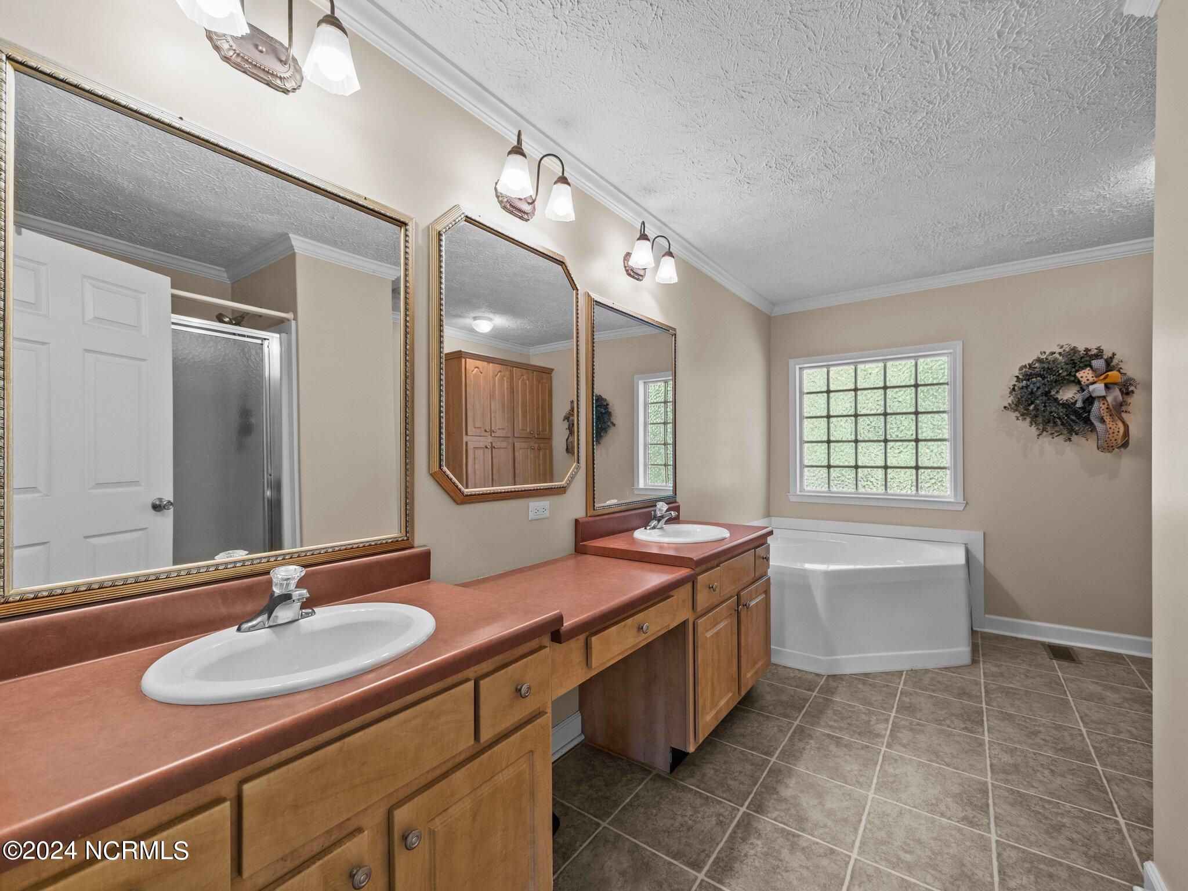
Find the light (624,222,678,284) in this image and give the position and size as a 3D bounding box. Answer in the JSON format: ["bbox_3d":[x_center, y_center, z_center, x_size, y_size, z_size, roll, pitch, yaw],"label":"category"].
[{"bbox_3d":[0.277,-0.951,2.387,0.170,0.245,0.350,-1,-1,38],"label":"light"}]

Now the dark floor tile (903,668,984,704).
[{"bbox_3d":[1.820,1.248,2.510,0.330,0.010,0.323,0,0,36],"label":"dark floor tile"}]

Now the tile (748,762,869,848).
[{"bbox_3d":[0.746,1.245,1.670,0.328,0.010,0.328,-1,-1,38],"label":"tile"}]

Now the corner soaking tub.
[{"bbox_3d":[1.643,0.969,3.183,1.350,0.570,1.390,-1,-1,38],"label":"corner soaking tub"}]

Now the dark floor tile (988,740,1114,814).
[{"bbox_3d":[1.700,1.244,1.808,0.330,0.010,0.323,0,0,36],"label":"dark floor tile"}]

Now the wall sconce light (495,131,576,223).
[{"bbox_3d":[-0.224,-0.961,1.730,0.178,0.225,0.350,0,0,38],"label":"wall sconce light"}]

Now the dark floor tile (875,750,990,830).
[{"bbox_3d":[1.222,1.245,1.737,0.328,0.010,0.328,-1,-1,38],"label":"dark floor tile"}]

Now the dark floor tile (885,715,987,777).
[{"bbox_3d":[1.423,1.248,1.997,0.328,0.010,0.328,-1,-1,38],"label":"dark floor tile"}]

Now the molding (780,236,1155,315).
[{"bbox_3d":[2.451,-1.159,3.421,2.365,0.068,0.065,-1,-1,38],"label":"molding"}]

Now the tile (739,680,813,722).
[{"bbox_3d":[0.883,1.253,2.389,0.328,0.010,0.328,-1,-1,38],"label":"tile"}]

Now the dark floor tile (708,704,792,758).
[{"bbox_3d":[0.682,1.250,2.132,0.328,0.010,0.328,-1,-1,38],"label":"dark floor tile"}]

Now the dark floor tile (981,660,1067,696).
[{"bbox_3d":[2.299,1.253,2.582,0.328,0.010,0.328,-1,-1,38],"label":"dark floor tile"}]

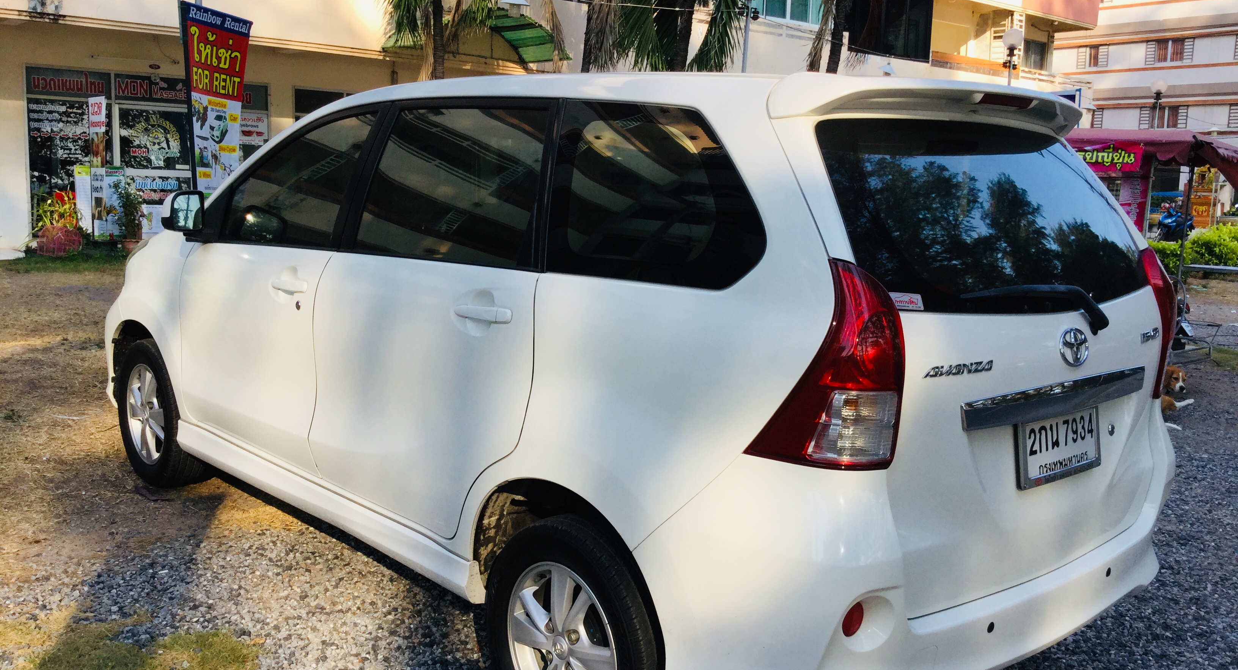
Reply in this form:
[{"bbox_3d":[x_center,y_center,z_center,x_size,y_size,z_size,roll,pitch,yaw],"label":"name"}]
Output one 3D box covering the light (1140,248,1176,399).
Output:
[{"bbox_3d":[1.430,-0.038,3.074,0.220,0.410,0.270,-5,13,-43],"label":"light"}]

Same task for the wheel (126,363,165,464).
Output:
[{"bbox_3d":[-1.889,0.323,4.592,0.150,0.412,0.412,-5,13,-43],"label":"wheel"}]

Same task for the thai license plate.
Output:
[{"bbox_3d":[1.008,0.237,2.539,0.375,0.178,0.030,-5,5,-43],"label":"thai license plate"}]

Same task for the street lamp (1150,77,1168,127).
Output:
[{"bbox_3d":[10.613,-3.296,22.266,0.300,3.640,0.300,8,10,25],"label":"street lamp"}]

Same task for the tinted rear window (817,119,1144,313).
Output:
[{"bbox_3d":[0.901,-0.276,2.597,1.300,0.480,0.090,-5,-19,-43],"label":"tinted rear window"}]

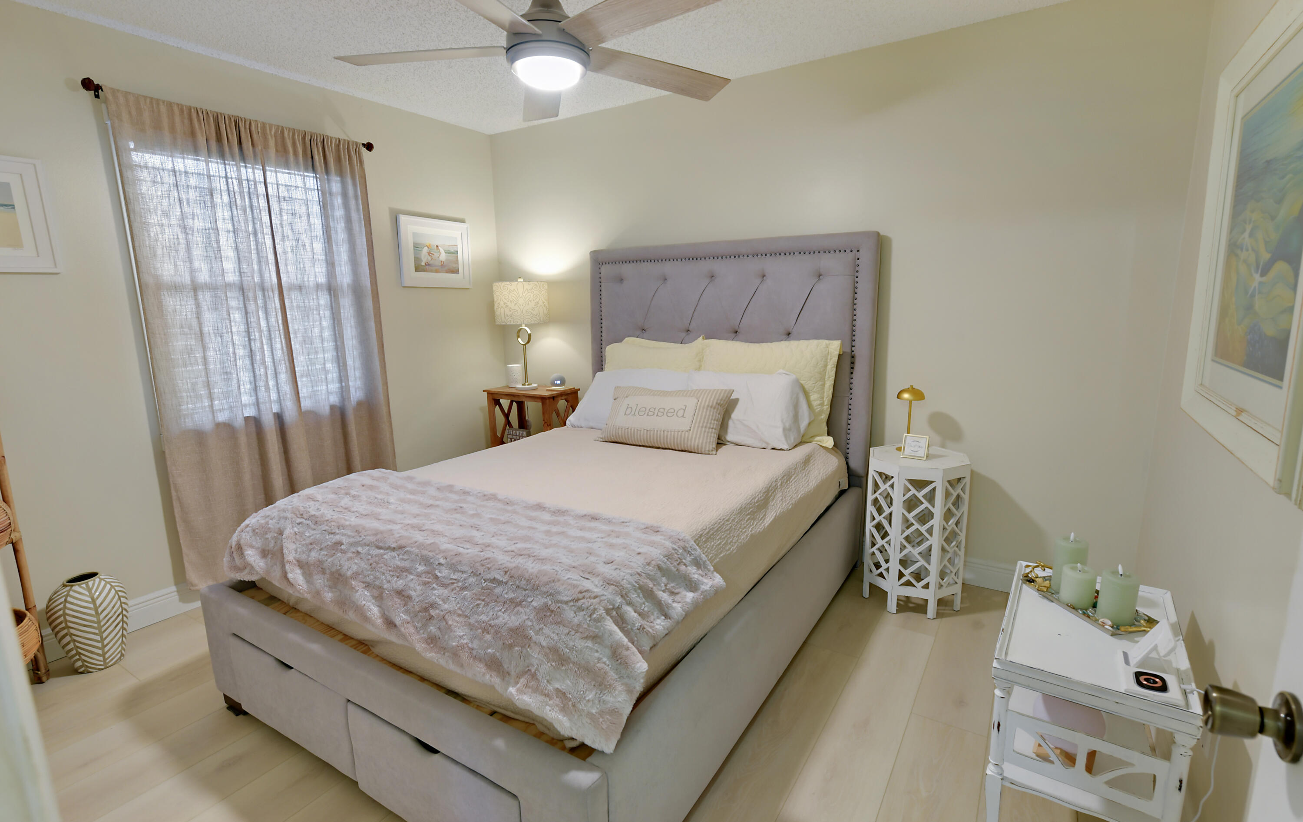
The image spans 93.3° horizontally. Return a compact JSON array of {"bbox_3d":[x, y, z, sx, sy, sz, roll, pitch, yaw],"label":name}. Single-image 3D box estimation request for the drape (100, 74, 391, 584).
[{"bbox_3d":[-1.784,-0.312,2.994,0.080,2.075,1.087,5,12,32],"label":"drape"}]

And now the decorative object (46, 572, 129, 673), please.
[{"bbox_3d":[-2.154,0.808,2.366,0.238,0.353,0.238,5,12,32],"label":"decorative object"}]

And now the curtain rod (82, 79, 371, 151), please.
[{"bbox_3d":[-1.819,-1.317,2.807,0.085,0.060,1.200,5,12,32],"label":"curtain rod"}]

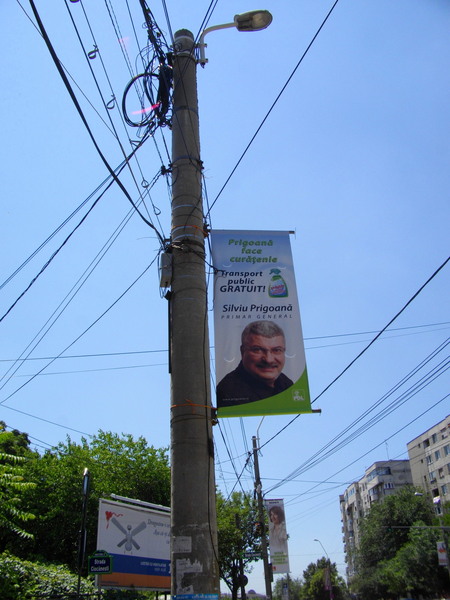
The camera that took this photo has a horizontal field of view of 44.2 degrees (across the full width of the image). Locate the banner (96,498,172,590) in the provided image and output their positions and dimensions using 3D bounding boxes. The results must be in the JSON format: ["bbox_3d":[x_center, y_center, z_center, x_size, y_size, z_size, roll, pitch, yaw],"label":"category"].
[{"bbox_3d":[-2.965,9.417,20.998,0.250,2.750,5.600,-19,-34,25],"label":"banner"}]

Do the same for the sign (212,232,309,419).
[{"bbox_3d":[0.309,0.137,5.287,0.824,2.020,0.050,0,-31,-6],"label":"sign"}]

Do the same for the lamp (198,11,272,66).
[{"bbox_3d":[0.158,-3.472,7.407,1.046,1.106,0.280,-2,-31,-2],"label":"lamp"}]

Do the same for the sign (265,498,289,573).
[{"bbox_3d":[1.919,8.577,20.234,0.700,2.500,0.050,-1,-31,-4],"label":"sign"}]

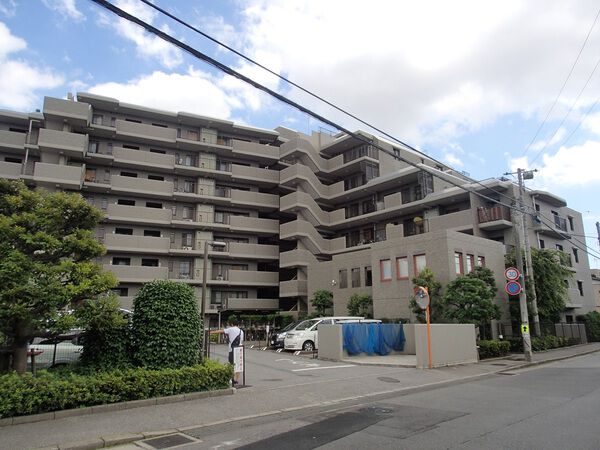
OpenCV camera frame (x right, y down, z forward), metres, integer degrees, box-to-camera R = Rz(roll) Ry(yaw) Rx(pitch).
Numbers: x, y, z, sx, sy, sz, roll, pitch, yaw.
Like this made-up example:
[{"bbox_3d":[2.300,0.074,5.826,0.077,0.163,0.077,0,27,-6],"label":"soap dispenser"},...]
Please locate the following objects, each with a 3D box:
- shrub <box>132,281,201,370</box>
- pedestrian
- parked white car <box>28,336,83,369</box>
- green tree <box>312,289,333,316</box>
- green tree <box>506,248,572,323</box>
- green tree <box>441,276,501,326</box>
[{"bbox_3d":[-3.406,2.791,11.063,1.620,2.700,1.500,5,-14,-24],"label":"shrub"},{"bbox_3d":[-1.985,3.524,12.023,0.850,1.690,0.500,4,-13,-19],"label":"pedestrian"},{"bbox_3d":[-5.173,3.728,12.369,4.500,1.460,1.700,5,-13,-21],"label":"parked white car"},{"bbox_3d":[1.812,7.494,36.234,1.950,4.334,1.950,0,-12,0],"label":"green tree"},{"bbox_3d":[16.669,5.018,30.212,4.000,6.500,3.800,-7,-14,28],"label":"green tree"},{"bbox_3d":[8.887,4.652,22.414,2.900,3.900,2.800,-5,-13,21],"label":"green tree"}]

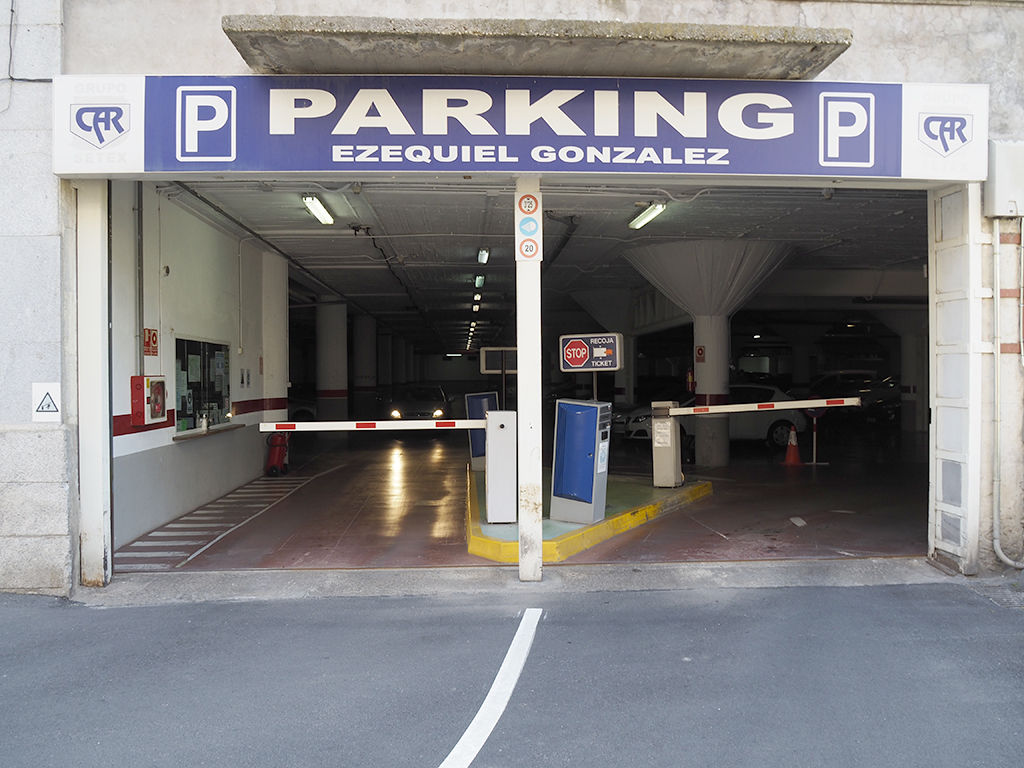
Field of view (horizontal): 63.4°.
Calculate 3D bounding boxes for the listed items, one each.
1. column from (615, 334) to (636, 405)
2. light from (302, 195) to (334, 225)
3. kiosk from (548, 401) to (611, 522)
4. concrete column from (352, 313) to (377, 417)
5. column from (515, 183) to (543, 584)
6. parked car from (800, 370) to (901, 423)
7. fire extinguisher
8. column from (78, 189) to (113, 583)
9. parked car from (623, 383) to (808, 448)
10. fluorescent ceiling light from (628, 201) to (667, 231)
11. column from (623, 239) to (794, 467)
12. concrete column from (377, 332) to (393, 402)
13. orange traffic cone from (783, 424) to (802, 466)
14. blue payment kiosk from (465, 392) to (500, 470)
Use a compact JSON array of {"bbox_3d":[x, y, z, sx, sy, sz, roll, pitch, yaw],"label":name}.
[{"bbox_3d":[3.070,0.009,22.300,0.600,2.750,0.600,0,1,-3],"label":"column"},{"bbox_3d":[-2.523,-2.258,10.800,0.150,0.110,1.420,0,1,-3],"label":"light"},{"bbox_3d":[0.690,0.773,8.290,0.550,1.190,0.330,0,1,31],"label":"kiosk"},{"bbox_3d":[-4.980,-0.439,28.200,0.750,3.550,0.720,0,1,-3],"label":"concrete column"},{"bbox_3d":[0.141,-0.029,6.680,0.190,3.220,0.190,0,1,-3],"label":"column"},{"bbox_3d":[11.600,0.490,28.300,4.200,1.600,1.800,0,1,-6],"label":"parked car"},{"bbox_3d":[-3.790,1.101,13.500,0.320,0.810,0.320,0,1,19],"label":"fire extinguisher"},{"bbox_3d":[-3.290,-0.015,6.550,0.190,3.200,0.180,0,1,-3],"label":"column"},{"bbox_3d":[4.390,0.708,18.170,4.080,1.445,1.710,0,1,-10],"label":"parked car"},{"bbox_3d":[1.840,-2.286,11.250,0.150,0.110,1.420,0,1,-3],"label":"fluorescent ceiling light"},{"bbox_3d":[3.600,-0.457,15.100,3.100,3.850,3.100,0,1,-3],"label":"column"},{"bbox_3d":[-5.486,-0.499,35.500,0.740,3.650,0.740,0,1,-3],"label":"concrete column"},{"bbox_3d":[5.020,1.109,14.900,0.400,0.710,0.400,0,1,-3],"label":"orange traffic cone"},{"bbox_3d":[-0.444,0.736,12.900,0.530,1.190,0.330,0,1,-3],"label":"blue payment kiosk"}]

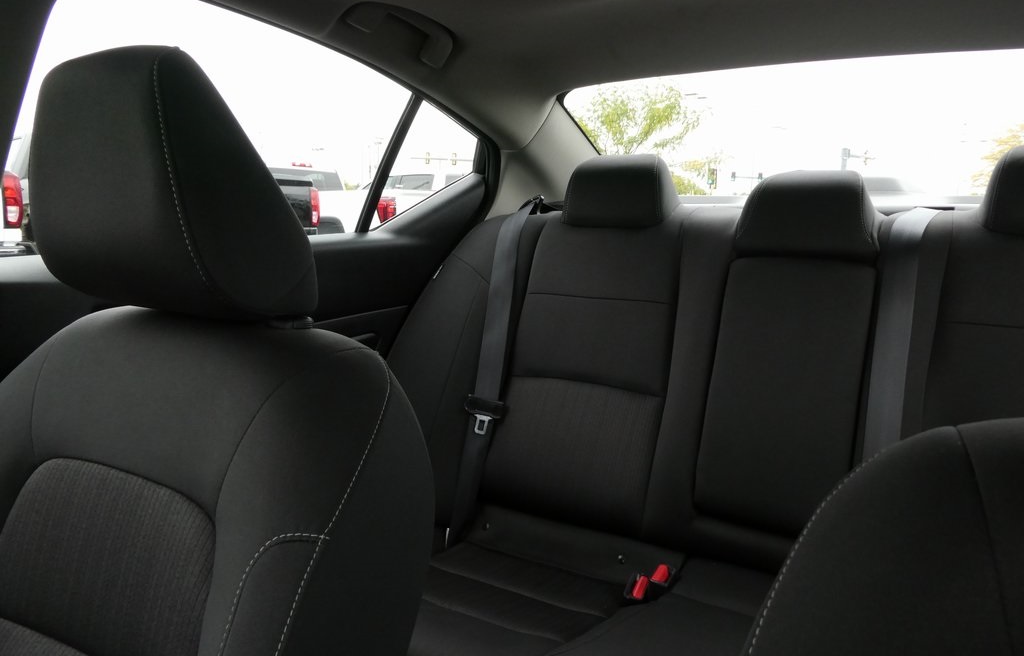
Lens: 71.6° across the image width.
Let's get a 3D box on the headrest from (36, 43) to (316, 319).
[{"bbox_3d":[-0.299,-0.106,0.585,0.240,0.195,0.145,5,10,30],"label":"headrest"}]

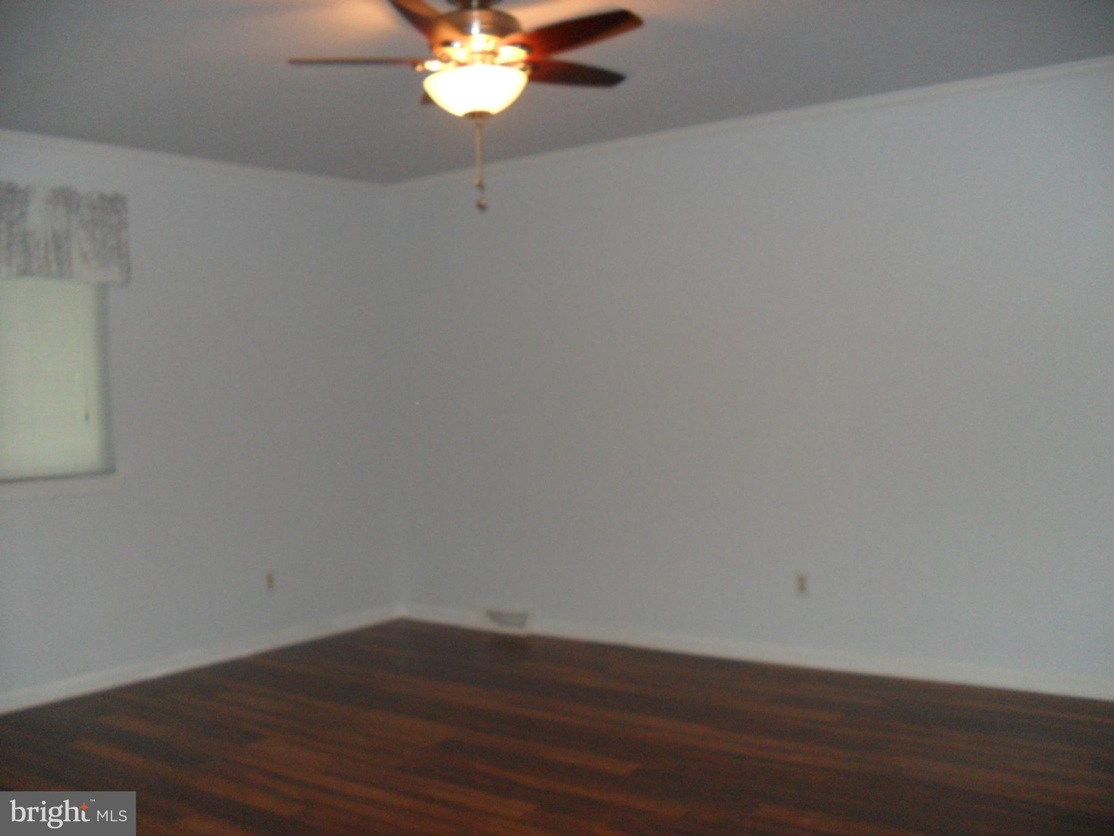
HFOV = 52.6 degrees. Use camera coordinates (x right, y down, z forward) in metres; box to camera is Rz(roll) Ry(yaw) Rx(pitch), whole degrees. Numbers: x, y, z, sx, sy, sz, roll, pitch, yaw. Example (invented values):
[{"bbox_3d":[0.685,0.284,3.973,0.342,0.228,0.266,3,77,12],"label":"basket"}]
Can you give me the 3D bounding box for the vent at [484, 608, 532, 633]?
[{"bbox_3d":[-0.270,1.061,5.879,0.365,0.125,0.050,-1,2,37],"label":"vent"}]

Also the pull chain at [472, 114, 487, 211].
[{"bbox_3d":[-0.216,-0.716,3.163,0.030,0.270,0.030,-2,2,0],"label":"pull chain"}]

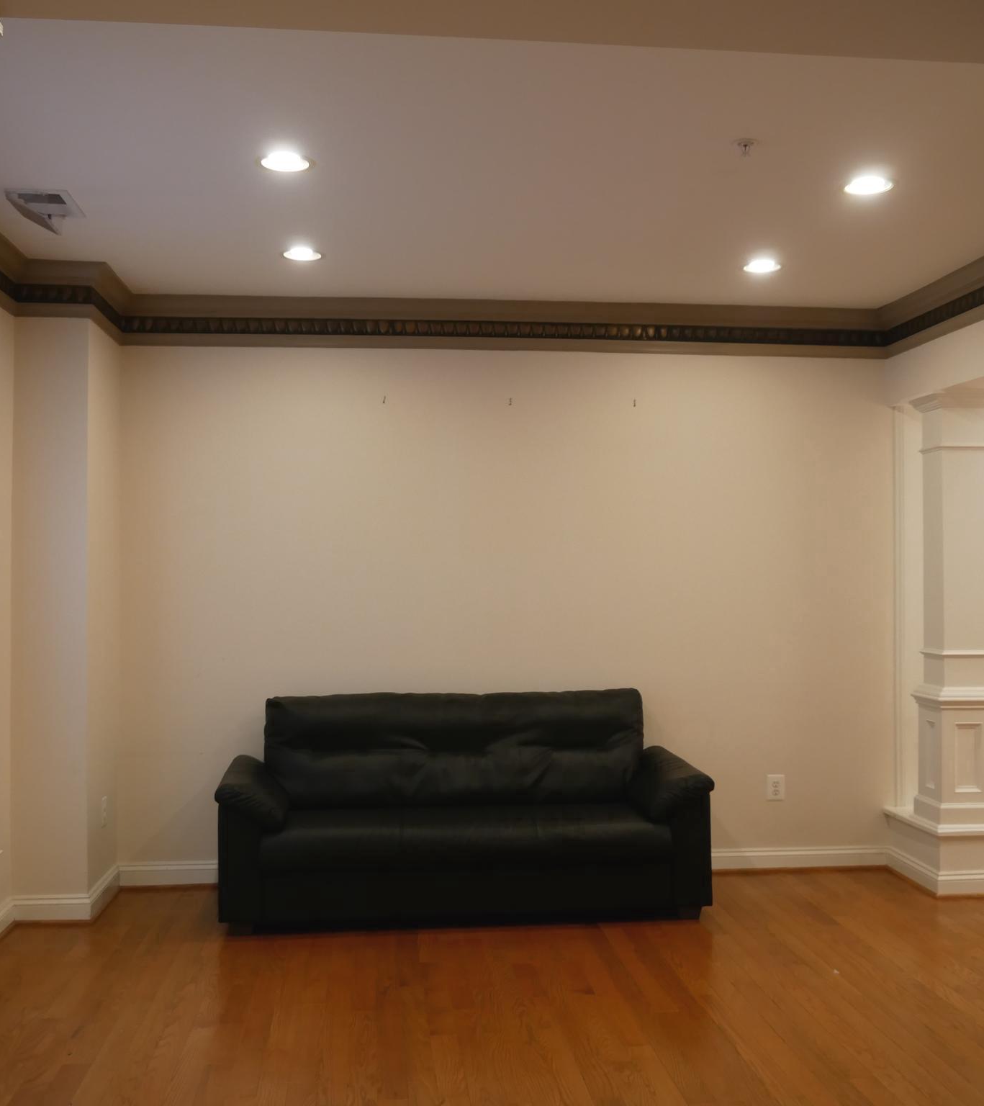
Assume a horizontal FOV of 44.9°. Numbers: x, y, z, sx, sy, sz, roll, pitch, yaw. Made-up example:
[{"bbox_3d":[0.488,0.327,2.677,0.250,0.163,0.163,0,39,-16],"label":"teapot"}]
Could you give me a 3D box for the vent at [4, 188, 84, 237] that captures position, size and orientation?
[{"bbox_3d":[-1.502,-1.141,4.031,0.202,0.077,0.302,0,-1,-6],"label":"vent"}]

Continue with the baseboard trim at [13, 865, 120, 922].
[{"bbox_3d":[-1.802,1.460,5.097,0.307,0.117,0.514,0,-1,-6],"label":"baseboard trim"}]

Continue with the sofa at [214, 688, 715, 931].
[{"bbox_3d":[-0.127,1.064,5.144,2.002,0.906,0.778,0,-1,-6],"label":"sofa"}]

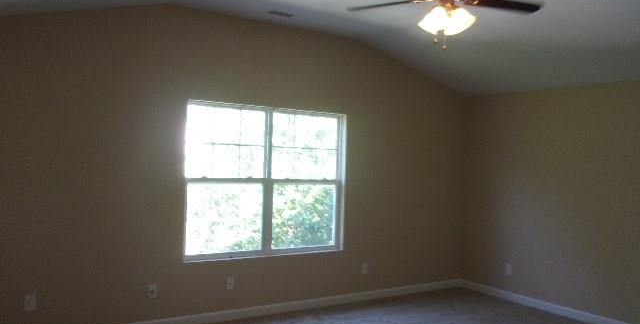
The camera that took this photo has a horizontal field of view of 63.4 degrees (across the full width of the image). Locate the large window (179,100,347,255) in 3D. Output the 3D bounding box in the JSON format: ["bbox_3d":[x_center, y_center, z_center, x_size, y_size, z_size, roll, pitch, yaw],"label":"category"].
[{"bbox_3d":[-0.470,0.193,4.996,1.700,1.420,0.100,2,0,-33],"label":"large window"}]

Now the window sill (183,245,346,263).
[{"bbox_3d":[-0.492,0.873,4.992,1.710,0.050,0.100,2,0,-33],"label":"window sill"}]

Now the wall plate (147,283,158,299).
[{"bbox_3d":[-1.409,1.093,4.366,0.075,0.119,0.014,2,0,-33],"label":"wall plate"}]

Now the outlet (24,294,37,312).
[{"bbox_3d":[-2.169,1.058,3.878,0.075,0.119,0.014,2,0,-33],"label":"outlet"}]

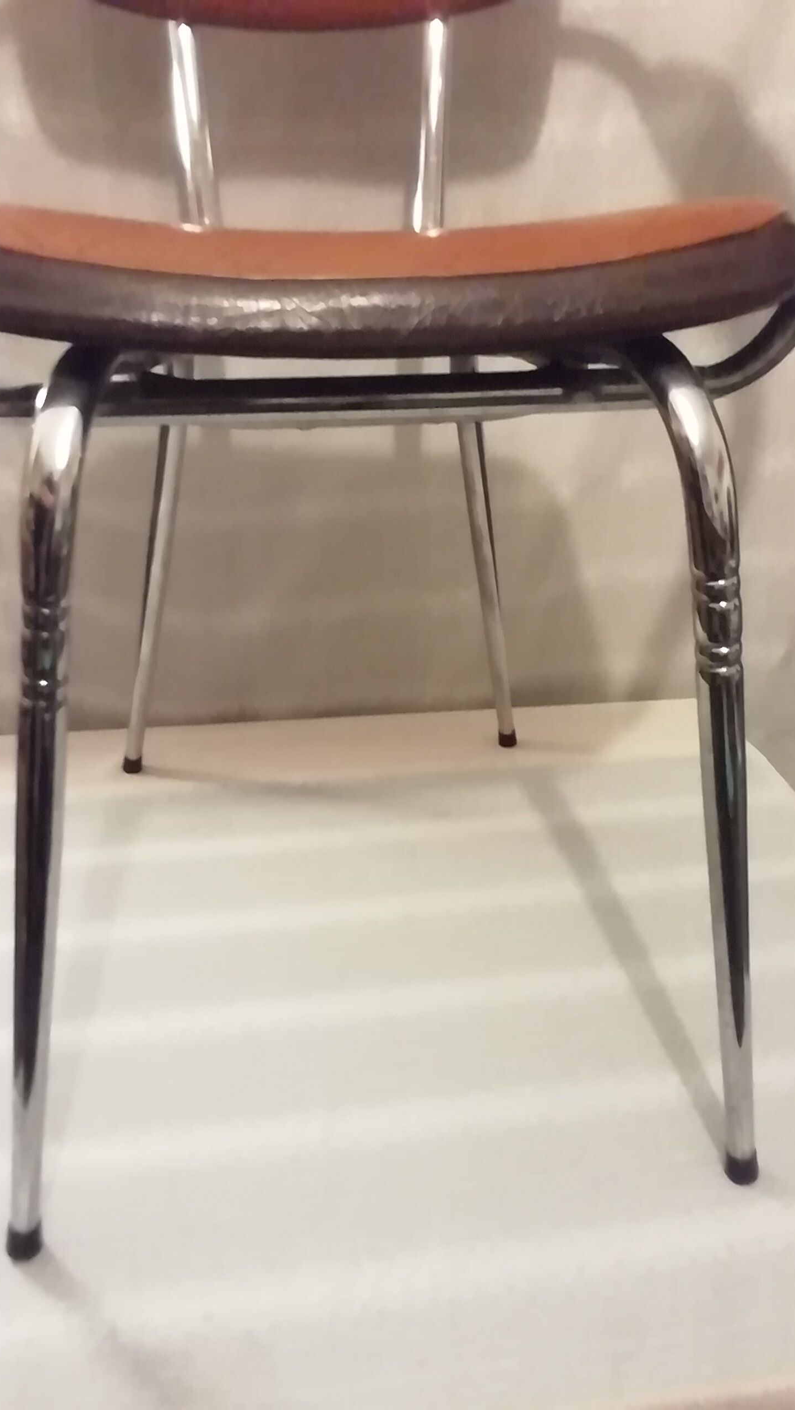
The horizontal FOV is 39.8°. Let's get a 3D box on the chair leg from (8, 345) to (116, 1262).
[{"bbox_3d":[-0.159,0.077,0.504,0.111,0.468,0.070,-3,26,-6],"label":"chair leg"}]

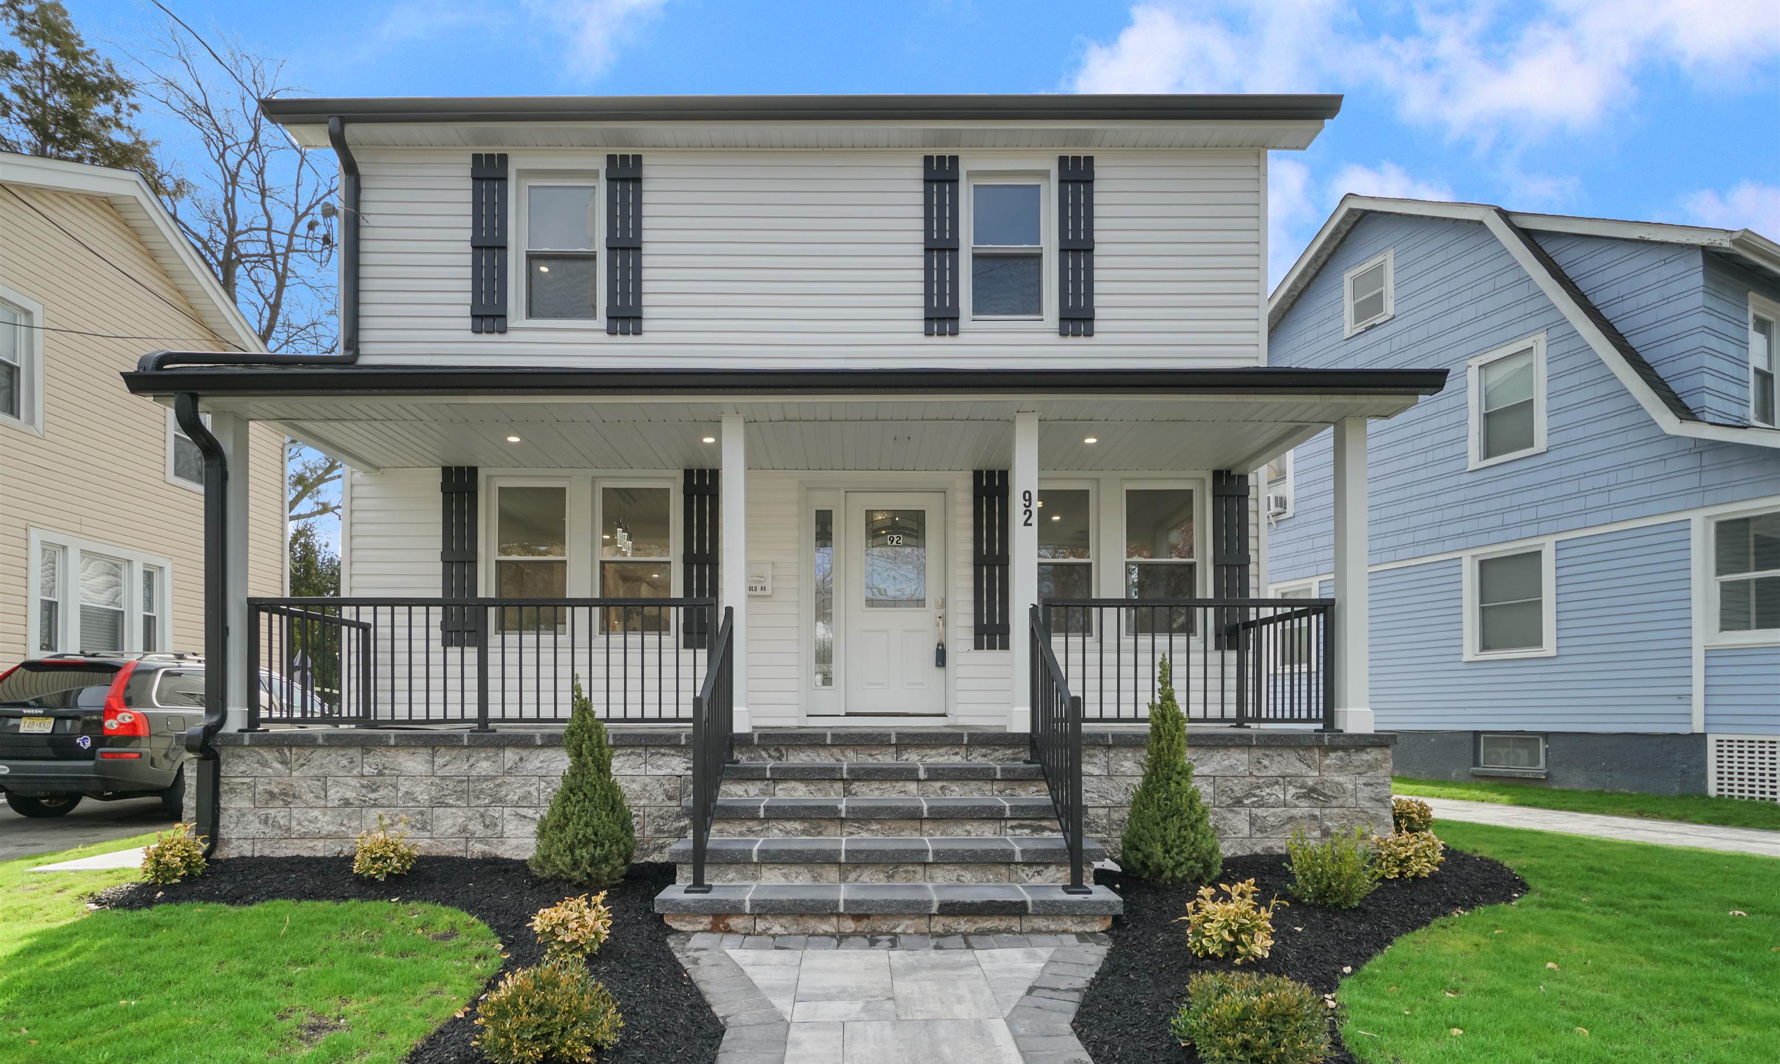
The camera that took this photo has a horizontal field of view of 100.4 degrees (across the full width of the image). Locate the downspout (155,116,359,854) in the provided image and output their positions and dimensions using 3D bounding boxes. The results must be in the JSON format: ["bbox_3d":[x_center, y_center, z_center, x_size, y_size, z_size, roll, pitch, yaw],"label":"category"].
[{"bbox_3d":[-4.920,-0.650,5.800,0.600,5.800,1.500,0,-2,0],"label":"downspout"}]

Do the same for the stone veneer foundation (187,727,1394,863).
[{"bbox_3d":[-0.645,1.830,5.650,7.850,0.870,1.900,0,-6,0],"label":"stone veneer foundation"}]

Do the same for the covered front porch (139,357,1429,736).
[{"bbox_3d":[-0.740,0.100,5.780,8.800,2.850,1.750,0,-2,-1],"label":"covered front porch"}]

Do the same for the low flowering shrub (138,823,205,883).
[{"bbox_3d":[-4.520,2.020,4.700,0.420,0.370,0.400,0,-2,0],"label":"low flowering shrub"}]

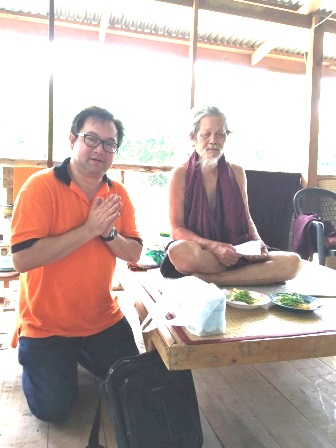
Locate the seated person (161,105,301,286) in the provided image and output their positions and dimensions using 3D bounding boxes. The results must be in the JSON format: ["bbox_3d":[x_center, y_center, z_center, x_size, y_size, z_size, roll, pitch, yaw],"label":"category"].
[{"bbox_3d":[0.310,-0.170,1.950,0.700,0.840,0.580,1,7,-16],"label":"seated person"}]

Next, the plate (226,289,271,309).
[{"bbox_3d":[0.304,0.293,1.435,0.200,0.045,0.200,3,7,0],"label":"plate"}]

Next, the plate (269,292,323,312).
[{"bbox_3d":[0.487,0.301,1.420,0.205,0.045,0.205,3,7,0],"label":"plate"}]

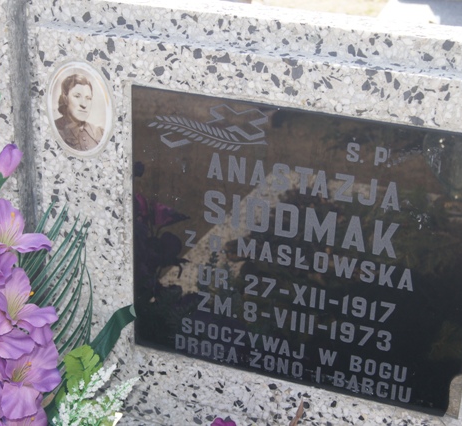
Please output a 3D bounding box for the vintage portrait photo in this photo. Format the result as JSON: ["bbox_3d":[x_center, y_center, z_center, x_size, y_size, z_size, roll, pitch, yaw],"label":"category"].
[{"bbox_3d":[-0.181,-0.125,1.111,0.090,0.120,0.012,10,25,18],"label":"vintage portrait photo"}]

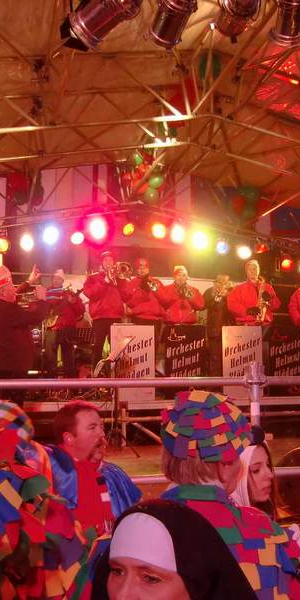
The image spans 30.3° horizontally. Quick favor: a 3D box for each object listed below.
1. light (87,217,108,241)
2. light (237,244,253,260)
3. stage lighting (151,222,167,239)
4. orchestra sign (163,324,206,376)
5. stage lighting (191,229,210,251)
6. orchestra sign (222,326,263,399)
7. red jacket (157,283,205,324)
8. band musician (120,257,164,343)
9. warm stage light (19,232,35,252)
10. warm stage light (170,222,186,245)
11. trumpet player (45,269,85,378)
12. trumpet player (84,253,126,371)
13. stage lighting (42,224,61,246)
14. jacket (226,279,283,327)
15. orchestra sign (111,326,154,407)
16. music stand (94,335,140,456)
[{"bbox_3d":[-0.795,-1.083,8.400,0.280,0.300,0.320,0,7,-5],"label":"light"},{"bbox_3d":[1.482,-0.745,8.700,0.240,0.250,0.300,-2,5,10],"label":"light"},{"bbox_3d":[0.132,-1.077,8.600,0.250,0.250,0.320,0,14,0],"label":"stage lighting"},{"bbox_3d":[0.446,0.774,6.870,0.540,0.910,0.050,-1,-5,15],"label":"orchestra sign"},{"bbox_3d":[0.786,-0.934,8.548,0.250,0.270,0.300,-1,7,10],"label":"stage lighting"},{"bbox_3d":[1.167,0.795,7.000,0.540,0.910,0.050,-1,-5,15],"label":"orchestra sign"},{"bbox_3d":[0.399,0.046,7.250,0.600,0.560,0.420,0,-7,-6],"label":"red jacket"},{"bbox_3d":[-0.103,0.321,7.089,0.580,1.760,0.500,0,-7,-7],"label":"band musician"},{"bbox_3d":[-1.892,-0.881,8.500,0.250,0.270,0.300,2,5,-21],"label":"warm stage light"},{"bbox_3d":[0.447,-1.019,8.498,0.250,0.270,0.300,-1,7,9],"label":"warm stage light"},{"bbox_3d":[-1.164,0.388,7.550,0.550,1.650,0.520,-2,-4,41],"label":"trumpet player"},{"bbox_3d":[-0.574,0.264,7.150,0.600,1.800,0.520,1,-3,-24],"label":"trumpet player"},{"bbox_3d":[-1.417,-0.942,8.099,0.250,0.270,0.300,0,7,2],"label":"stage lighting"},{"bbox_3d":[1.394,0.060,7.400,0.740,0.650,0.400,0,-3,0],"label":"jacket"},{"bbox_3d":[-0.200,0.769,6.720,0.540,0.910,0.050,-1,-5,15],"label":"orchestra sign"},{"bbox_3d":[-0.313,0.931,5.350,0.450,1.150,0.480,2,-8,-21],"label":"music stand"}]

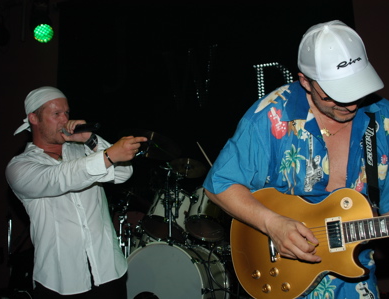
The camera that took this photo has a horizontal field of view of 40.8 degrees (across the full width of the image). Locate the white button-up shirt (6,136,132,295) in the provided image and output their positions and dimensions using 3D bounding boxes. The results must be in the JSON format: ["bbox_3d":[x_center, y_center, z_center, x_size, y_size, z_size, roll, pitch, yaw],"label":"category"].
[{"bbox_3d":[-0.535,0.275,2.270,0.530,0.700,0.460,1,-7,-38],"label":"white button-up shirt"}]

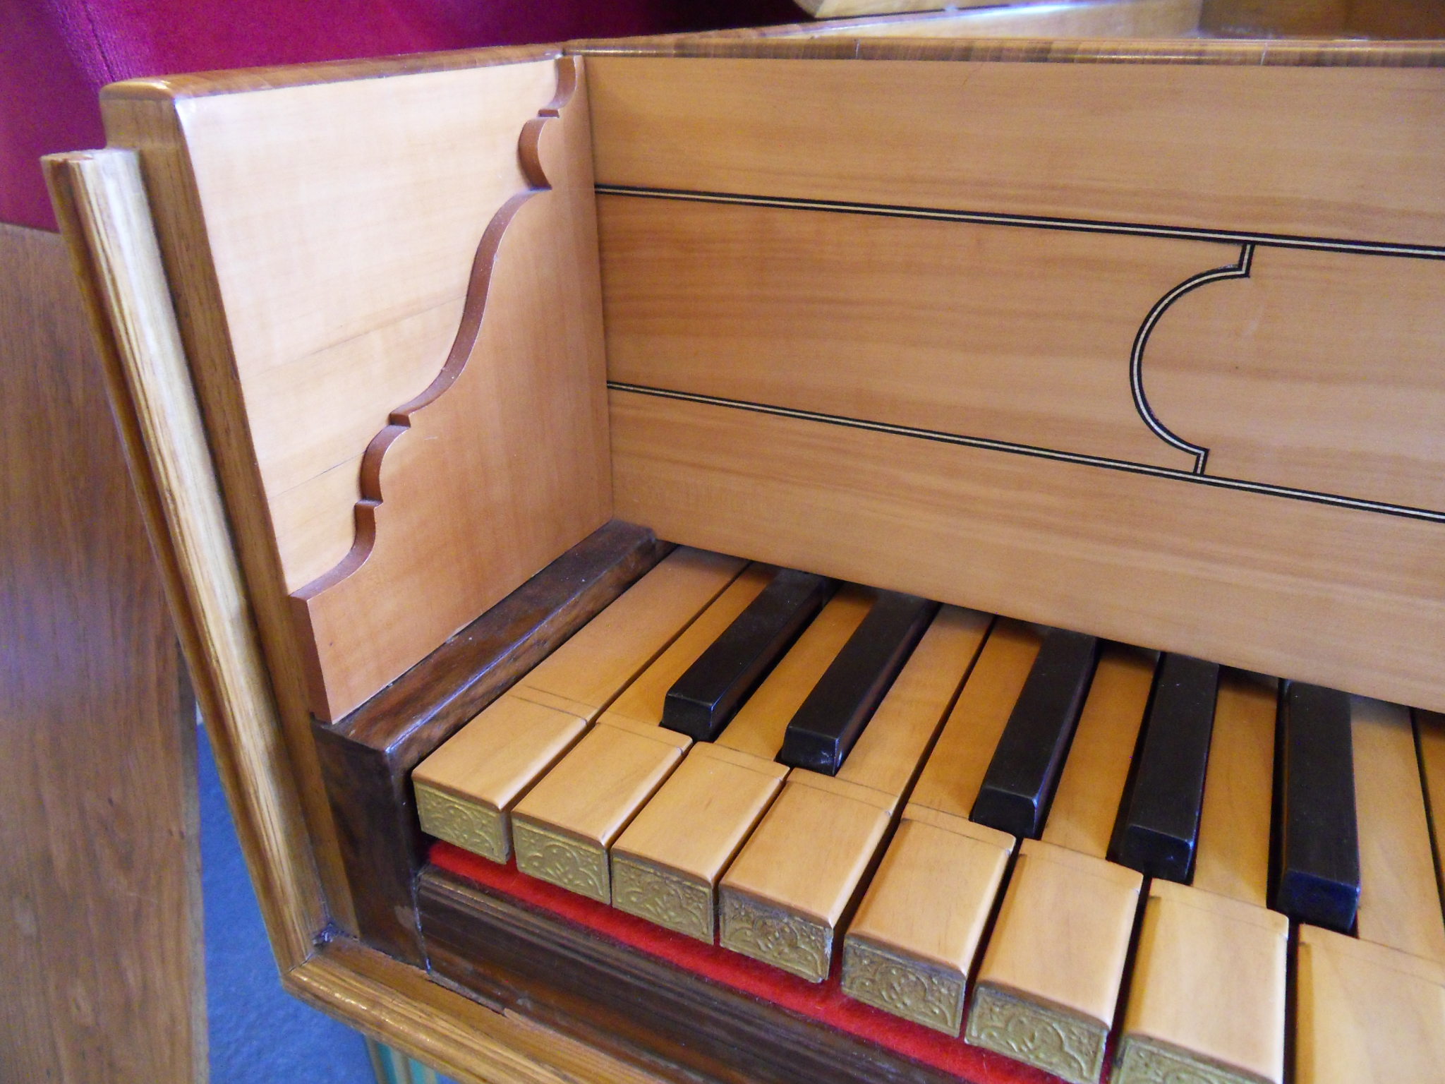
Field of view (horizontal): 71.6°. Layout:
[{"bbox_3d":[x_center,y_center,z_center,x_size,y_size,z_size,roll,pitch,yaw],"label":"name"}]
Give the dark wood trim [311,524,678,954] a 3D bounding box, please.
[{"bbox_3d":[-0.052,0.045,0.265,0.020,0.063,0.113,12,29,23],"label":"dark wood trim"}]

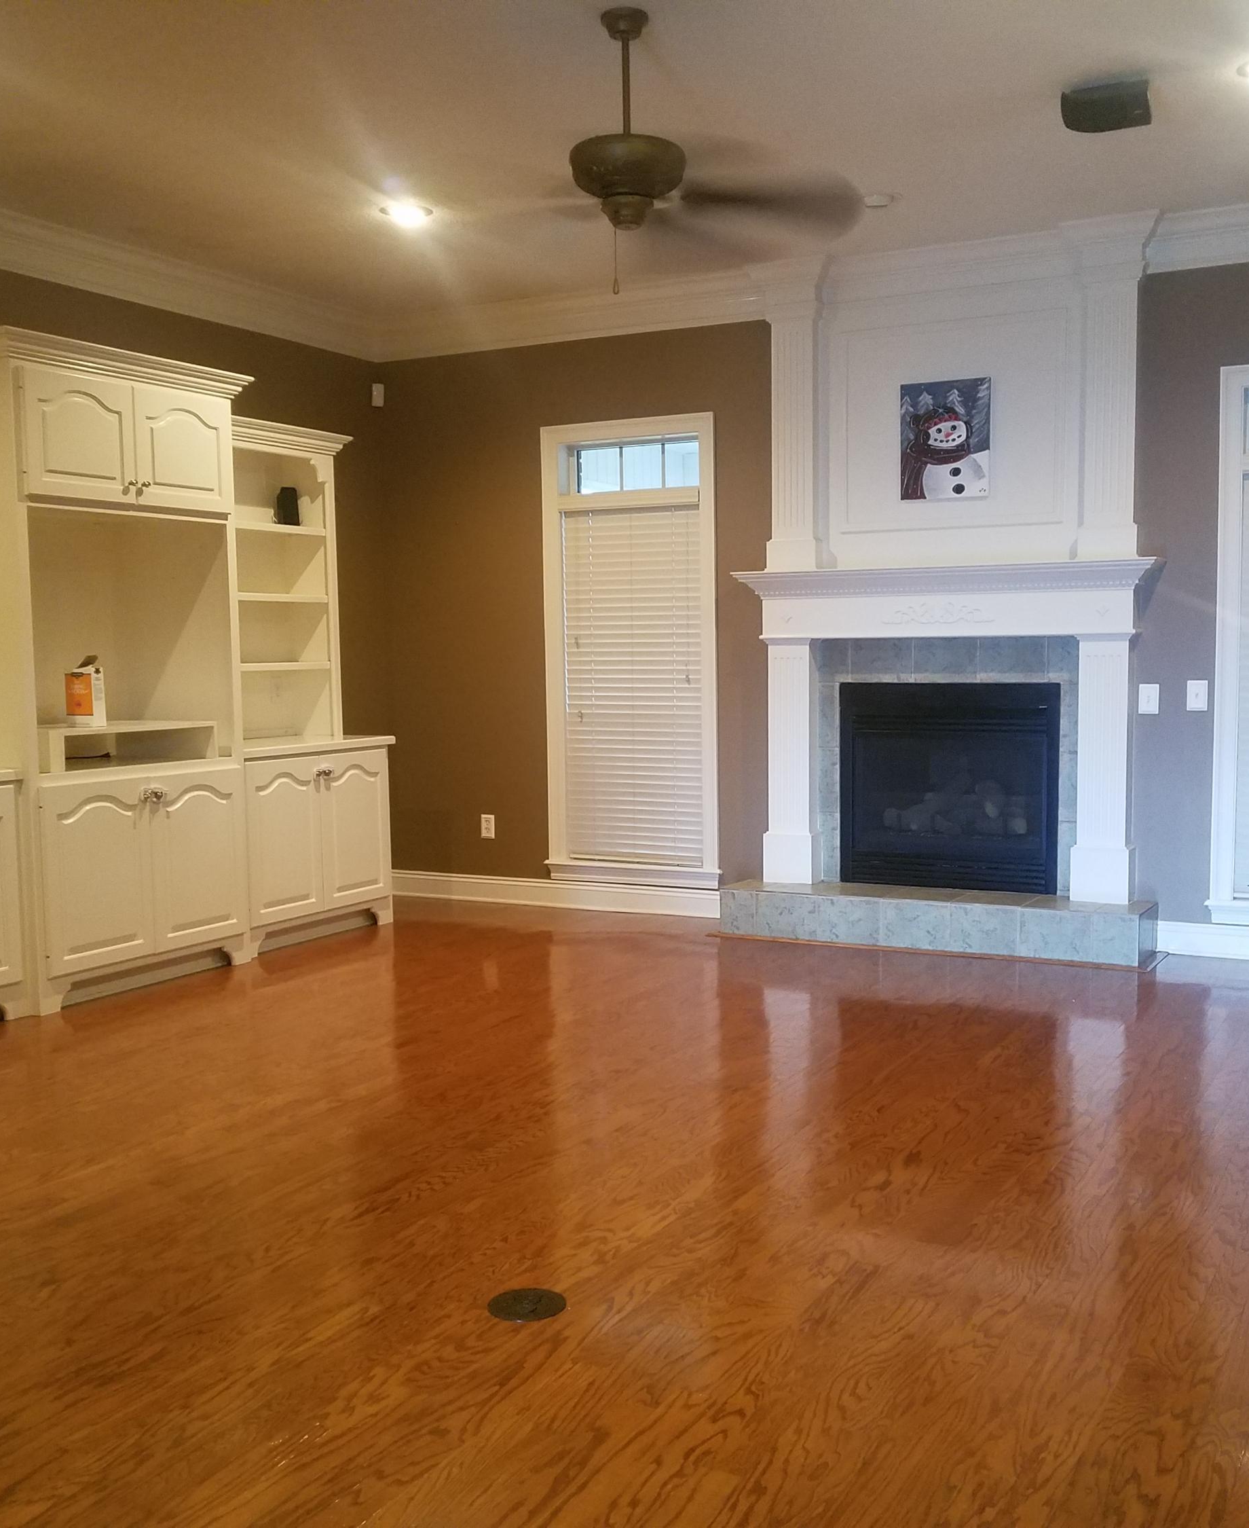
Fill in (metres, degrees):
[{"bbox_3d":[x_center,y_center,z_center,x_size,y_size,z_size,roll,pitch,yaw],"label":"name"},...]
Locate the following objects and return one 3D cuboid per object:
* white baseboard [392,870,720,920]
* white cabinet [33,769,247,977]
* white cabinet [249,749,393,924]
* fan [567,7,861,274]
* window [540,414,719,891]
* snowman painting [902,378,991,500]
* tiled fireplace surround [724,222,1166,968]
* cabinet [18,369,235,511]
[{"bbox_3d":[-0.382,0.669,7.923,1.951,0.129,0.022,2,5,26],"label":"white baseboard"},{"bbox_3d":[-2.130,0.401,6.218,0.620,0.733,1.049,2,5,30],"label":"white cabinet"},{"bbox_3d":[-1.634,0.369,7.114,0.607,0.871,0.970,2,5,30],"label":"white cabinet"},{"bbox_3d":[0.004,-1.752,4.166,1.290,0.581,1.290,2,5,29],"label":"fan"},{"bbox_3d":[0.021,-0.554,7.707,1.012,2.315,0.121,2,5,29],"label":"window"},{"bbox_3d":[1.435,-1.440,6.825,0.405,0.517,0.022,2,5,26],"label":"snowman painting"},{"bbox_3d":[1.361,-0.710,6.760,1.903,3.038,0.378,2,5,29],"label":"tiled fireplace surround"},{"bbox_3d":[-2.158,-1.240,6.073,0.634,0.478,1.063,2,5,30],"label":"cabinet"}]

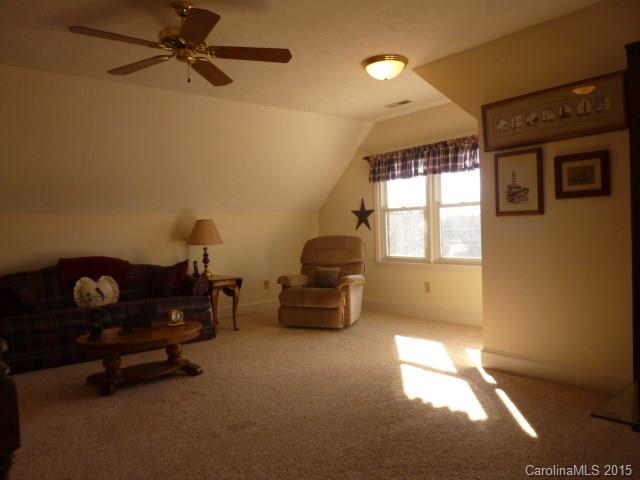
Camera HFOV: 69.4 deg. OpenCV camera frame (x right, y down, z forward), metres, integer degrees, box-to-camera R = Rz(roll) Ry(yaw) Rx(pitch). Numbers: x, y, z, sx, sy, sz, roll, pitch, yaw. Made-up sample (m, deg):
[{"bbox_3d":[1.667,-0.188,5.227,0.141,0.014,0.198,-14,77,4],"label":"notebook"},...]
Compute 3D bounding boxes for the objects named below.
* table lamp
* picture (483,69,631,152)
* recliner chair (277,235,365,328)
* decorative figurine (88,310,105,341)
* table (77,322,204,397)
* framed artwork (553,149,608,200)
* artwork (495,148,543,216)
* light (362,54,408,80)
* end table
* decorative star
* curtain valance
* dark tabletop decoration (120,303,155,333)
[{"bbox_3d":[-1.294,0.111,5.271,0.422,0.684,0.422,-3,2,-39],"label":"table lamp"},{"bbox_3d":[1.564,-0.852,3.173,0.030,0.359,0.963,-8,5,-39],"label":"picture"},{"bbox_3d":[0.051,0.469,5.740,0.935,1.045,0.923,-1,2,22],"label":"recliner chair"},{"bbox_3d":[-1.652,0.615,3.408,0.103,0.211,0.097,-3,2,-39],"label":"decorative figurine"},{"bbox_3d":[-1.374,0.904,3.621,0.935,0.388,0.718,-3,2,-39],"label":"table"},{"bbox_3d":[1.723,-0.424,3.034,0.025,0.285,0.334,-3,2,-39],"label":"framed artwork"},{"bbox_3d":[1.450,-0.408,3.365,0.025,0.469,0.355,-3,2,-39],"label":"artwork"},{"bbox_3d":[0.553,-1.432,3.909,0.390,0.123,0.390,-2,1,0],"label":"light"},{"bbox_3d":[-1.233,0.747,5.430,0.422,0.598,0.673,-3,2,-39],"label":"end table"},{"bbox_3d":[0.591,-0.349,6.325,0.040,0.439,0.422,-3,2,-39],"label":"decorative star"},{"bbox_3d":[1.219,-0.932,5.442,0.100,0.348,1.915,-3,2,-39],"label":"curtain valance"},{"bbox_3d":[-1.458,0.598,3.656,0.239,0.217,0.137,-3,2,-39],"label":"dark tabletop decoration"}]

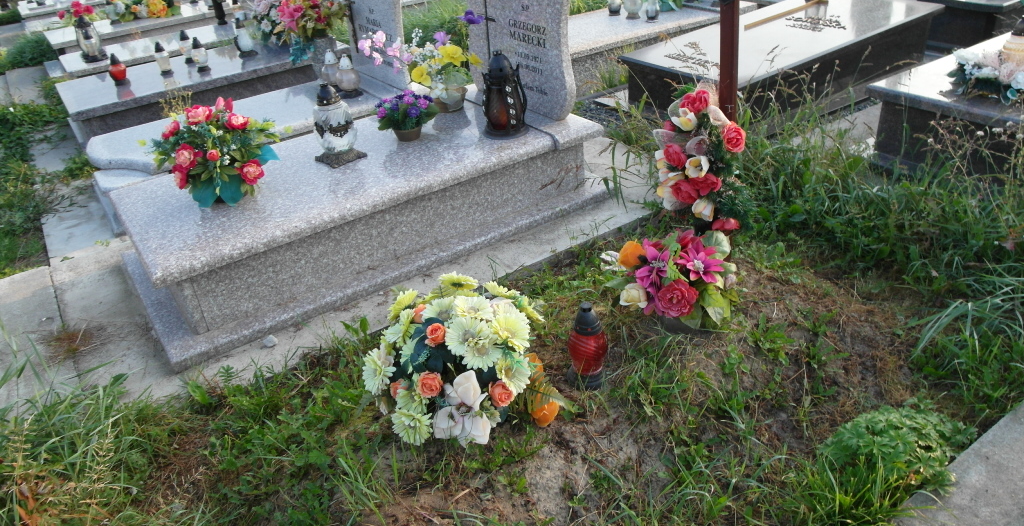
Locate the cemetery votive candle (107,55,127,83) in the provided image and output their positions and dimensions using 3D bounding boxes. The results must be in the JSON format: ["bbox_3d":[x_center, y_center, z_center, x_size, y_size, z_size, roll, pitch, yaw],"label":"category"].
[{"bbox_3d":[-2.593,-1.264,4.634,0.112,0.185,0.112,-23,35,-27],"label":"cemetery votive candle"}]

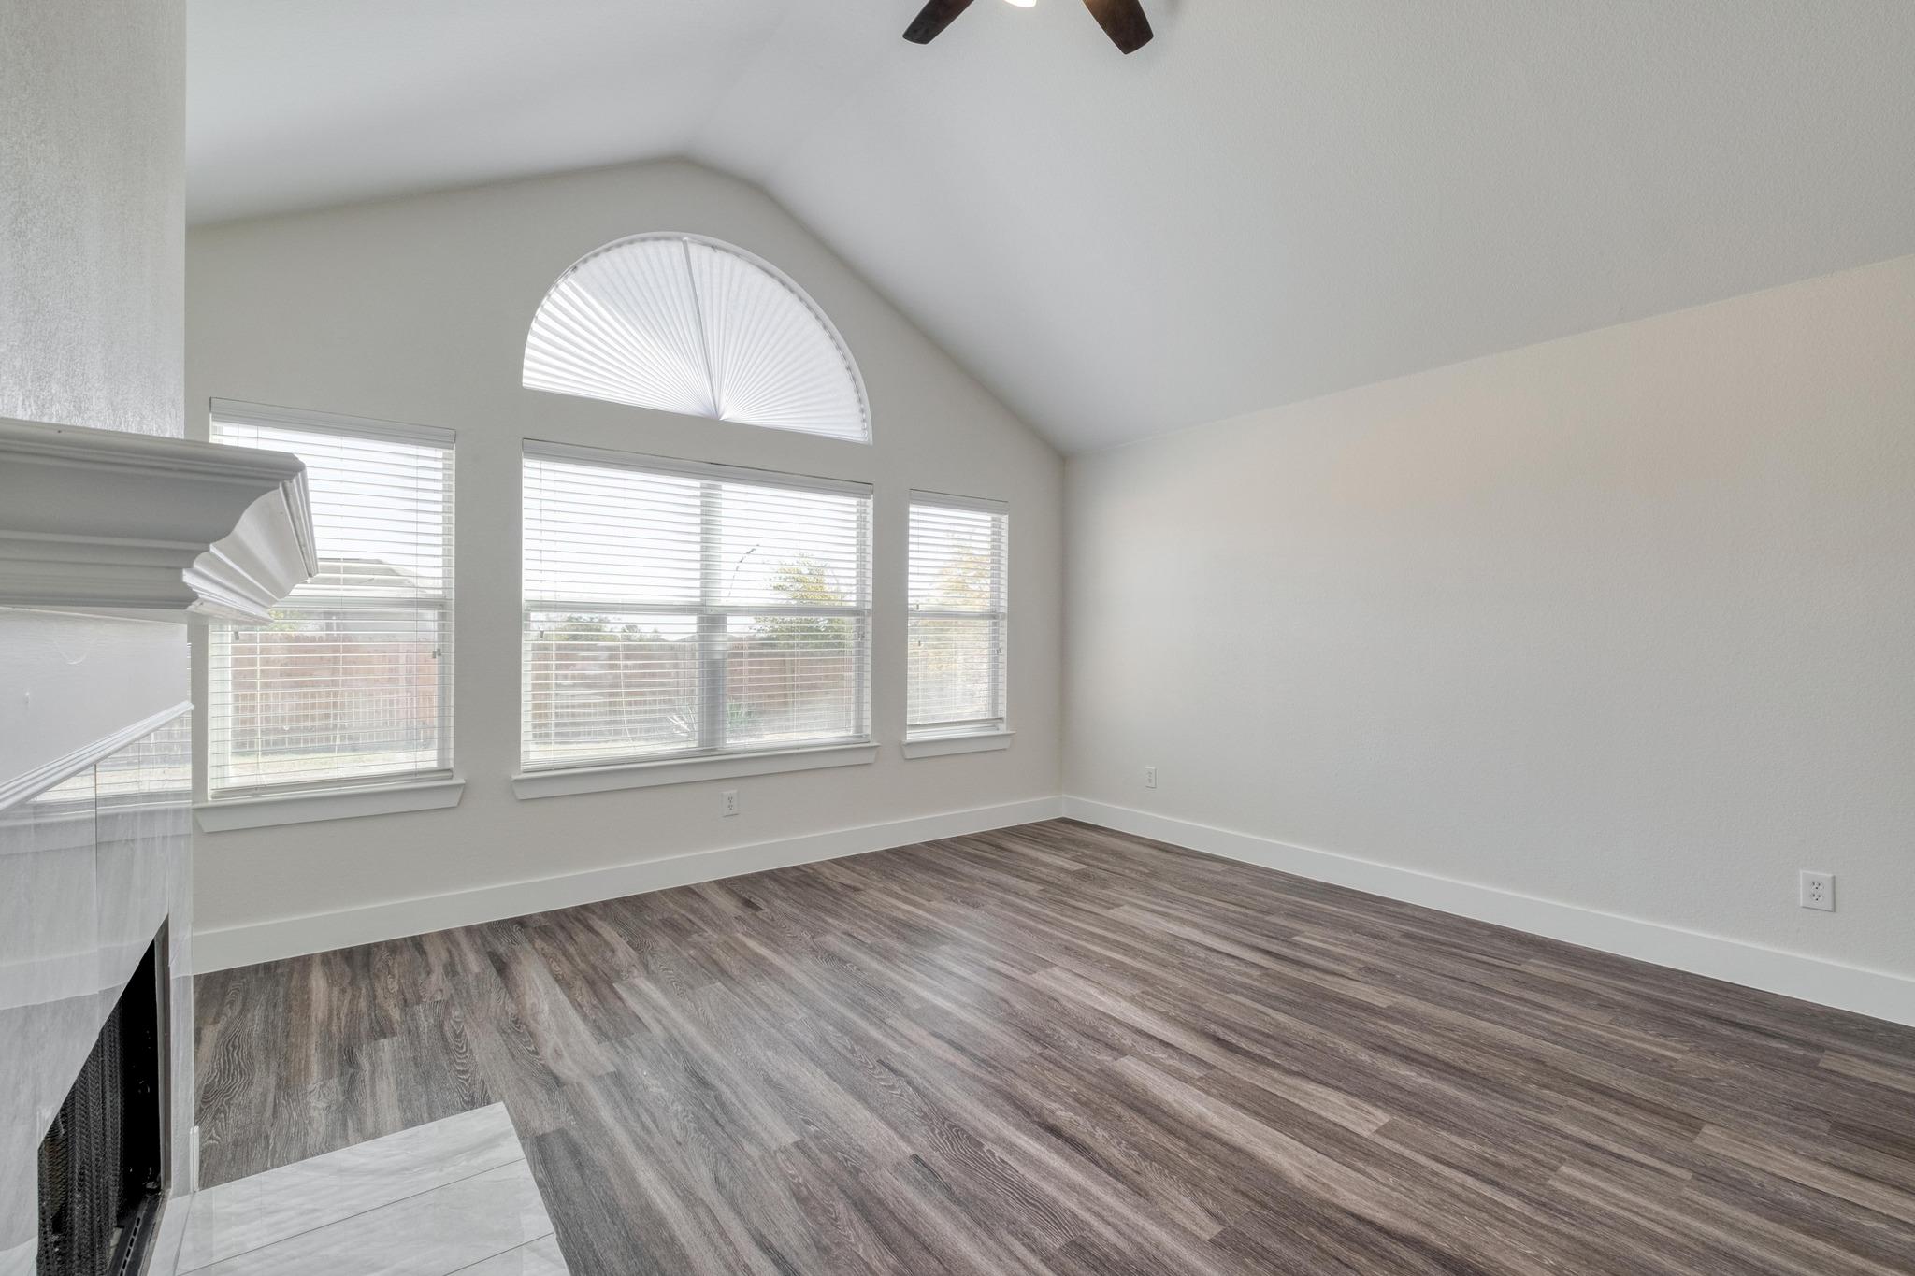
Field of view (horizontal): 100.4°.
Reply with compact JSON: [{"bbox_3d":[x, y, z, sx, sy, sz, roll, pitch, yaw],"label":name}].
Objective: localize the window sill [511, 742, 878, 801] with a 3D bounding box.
[{"bbox_3d":[-1.236,0.666,4.117,1.886,0.117,0.105,0,0,-37],"label":"window sill"}]

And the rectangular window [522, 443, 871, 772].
[{"bbox_3d":[-1.242,-0.140,4.140,1.808,1.496,0.065,0,0,-37],"label":"rectangular window"}]

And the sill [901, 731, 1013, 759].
[{"bbox_3d":[0.003,0.677,5.059,0.869,0.117,0.105,0,0,-37],"label":"sill"}]

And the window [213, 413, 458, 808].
[{"bbox_3d":[-2.478,-0.142,3.209,0.765,1.479,0.090,0,0,-37],"label":"window"}]

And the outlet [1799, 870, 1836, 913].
[{"bbox_3d":[2.937,0.867,2.723,0.010,0.126,0.081,0,0,-37],"label":"outlet"}]

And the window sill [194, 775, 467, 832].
[{"bbox_3d":[-2.463,0.656,3.184,0.844,0.117,0.105,0,0,-37],"label":"window sill"}]

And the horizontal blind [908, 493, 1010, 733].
[{"bbox_3d":[-0.004,-0.136,5.090,0.788,1.510,0.090,0,0,-37],"label":"horizontal blind"}]

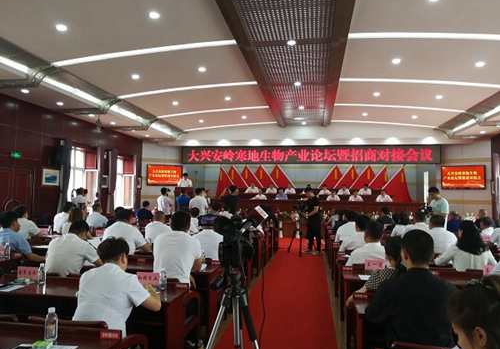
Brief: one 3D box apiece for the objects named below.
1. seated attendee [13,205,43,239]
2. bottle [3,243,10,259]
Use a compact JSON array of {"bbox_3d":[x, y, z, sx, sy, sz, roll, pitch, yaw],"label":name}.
[{"bbox_3d":[-4.089,1.230,7.200,0.540,1.300,0.720,0,-3,21],"label":"seated attendee"},{"bbox_3d":[-3.044,0.967,4.900,0.068,0.212,0.068,0,-3,9],"label":"bottle"}]

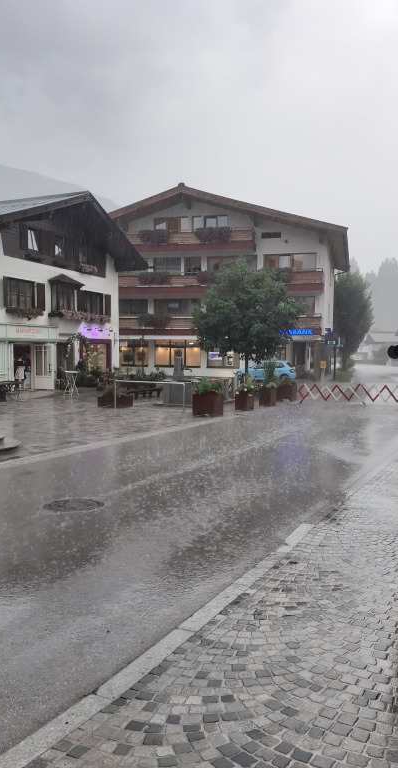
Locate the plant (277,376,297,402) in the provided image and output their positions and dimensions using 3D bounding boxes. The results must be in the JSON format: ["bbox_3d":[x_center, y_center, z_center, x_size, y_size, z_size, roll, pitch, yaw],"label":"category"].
[{"bbox_3d":[3.490,0.192,23.969,0.750,0.980,0.680,3,5,29],"label":"plant"}]

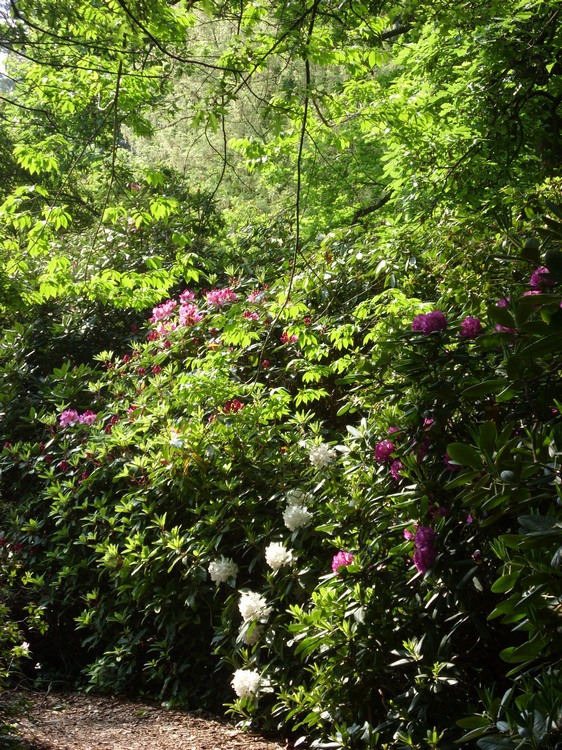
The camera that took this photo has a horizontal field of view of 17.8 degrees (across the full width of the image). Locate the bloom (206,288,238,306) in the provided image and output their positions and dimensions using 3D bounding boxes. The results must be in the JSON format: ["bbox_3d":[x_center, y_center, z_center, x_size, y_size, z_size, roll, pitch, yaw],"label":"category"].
[{"bbox_3d":[-0.364,-0.483,11.200,0.190,0.115,0.150,0,0,0],"label":"bloom"}]

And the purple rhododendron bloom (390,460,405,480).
[{"bbox_3d":[0.564,0.457,8.700,0.080,0.100,0.080,0,0,0],"label":"purple rhododendron bloom"}]

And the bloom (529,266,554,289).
[{"bbox_3d":[1.101,-0.412,7.600,0.110,0.093,0.099,0,-1,8],"label":"bloom"}]

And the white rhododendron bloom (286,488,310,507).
[{"bbox_3d":[0.087,0.658,9.500,0.138,0.115,0.130,0,0,0],"label":"white rhododendron bloom"}]

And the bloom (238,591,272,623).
[{"bbox_3d":[-0.123,1.120,8.700,0.160,0.155,0.144,0,-1,-1],"label":"bloom"}]

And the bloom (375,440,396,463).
[{"bbox_3d":[0.501,0.370,8.700,0.100,0.105,0.100,0,0,0],"label":"bloom"}]

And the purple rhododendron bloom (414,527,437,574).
[{"bbox_3d":[0.655,0.800,8.200,0.110,0.219,0.120,0,-1,5],"label":"purple rhododendron bloom"}]

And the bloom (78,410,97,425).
[{"bbox_3d":[-1.173,0.258,10.900,0.115,0.093,0.103,0,-1,-6],"label":"bloom"}]

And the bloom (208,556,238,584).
[{"bbox_3d":[-0.288,0.979,9.000,0.140,0.130,0.135,0,0,0],"label":"bloom"}]

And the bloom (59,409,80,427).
[{"bbox_3d":[-1.294,0.260,11.000,0.130,0.110,0.120,0,0,0],"label":"bloom"}]

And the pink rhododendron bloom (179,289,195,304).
[{"bbox_3d":[-0.594,-0.493,11.300,0.105,0.100,0.100,0,0,0],"label":"pink rhododendron bloom"}]

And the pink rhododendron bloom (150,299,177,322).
[{"bbox_3d":[-0.719,-0.395,11.000,0.159,0.142,0.143,0,-1,-4],"label":"pink rhododendron bloom"}]

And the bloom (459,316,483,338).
[{"bbox_3d":[0.906,-0.227,8.600,0.112,0.103,0.110,0,0,0],"label":"bloom"}]

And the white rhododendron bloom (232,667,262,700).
[{"bbox_3d":[-0.165,1.476,8.600,0.142,0.135,0.140,0,0,0],"label":"white rhododendron bloom"}]

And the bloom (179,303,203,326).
[{"bbox_3d":[-0.554,-0.370,11.000,0.147,0.147,0.132,0,-1,-3],"label":"bloom"}]

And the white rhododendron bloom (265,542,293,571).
[{"bbox_3d":[-0.012,0.899,8.900,0.139,0.139,0.125,0,-1,0],"label":"white rhododendron bloom"}]

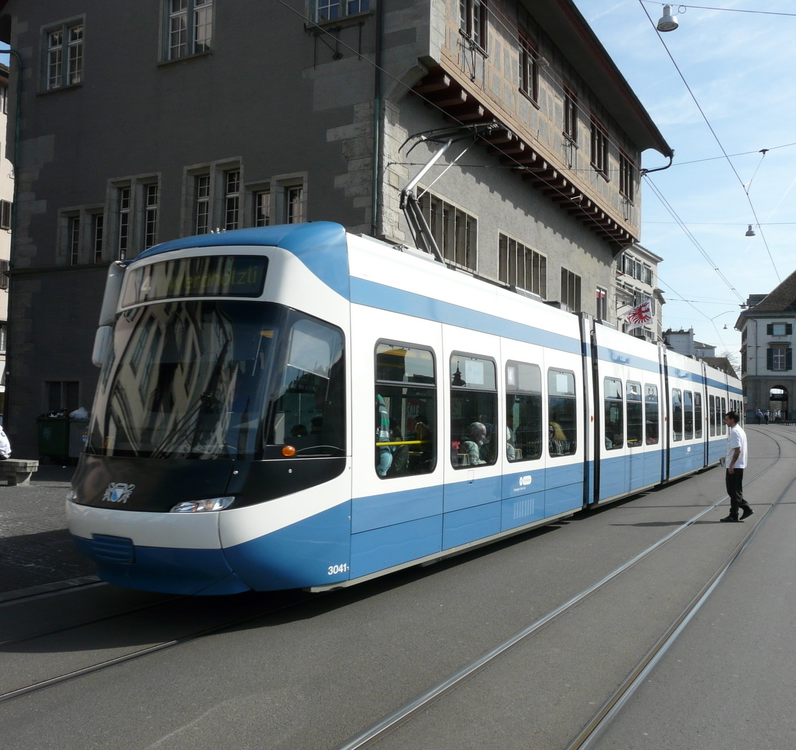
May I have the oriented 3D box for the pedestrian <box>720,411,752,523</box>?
[{"bbox_3d":[5.638,1.532,13.500,0.560,1.830,0.520,0,-3,6],"label":"pedestrian"}]

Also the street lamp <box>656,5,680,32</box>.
[{"bbox_3d":[5.478,-7.248,16.400,0.440,0.470,0.440,1,-3,0],"label":"street lamp"}]

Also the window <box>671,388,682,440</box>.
[{"bbox_3d":[6.876,0.991,19.900,0.080,1.290,1.280,-1,-3,29],"label":"window"}]

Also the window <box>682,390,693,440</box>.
[{"bbox_3d":[7.614,1.067,21.200,0.080,1.300,1.300,-1,-3,29],"label":"window"}]

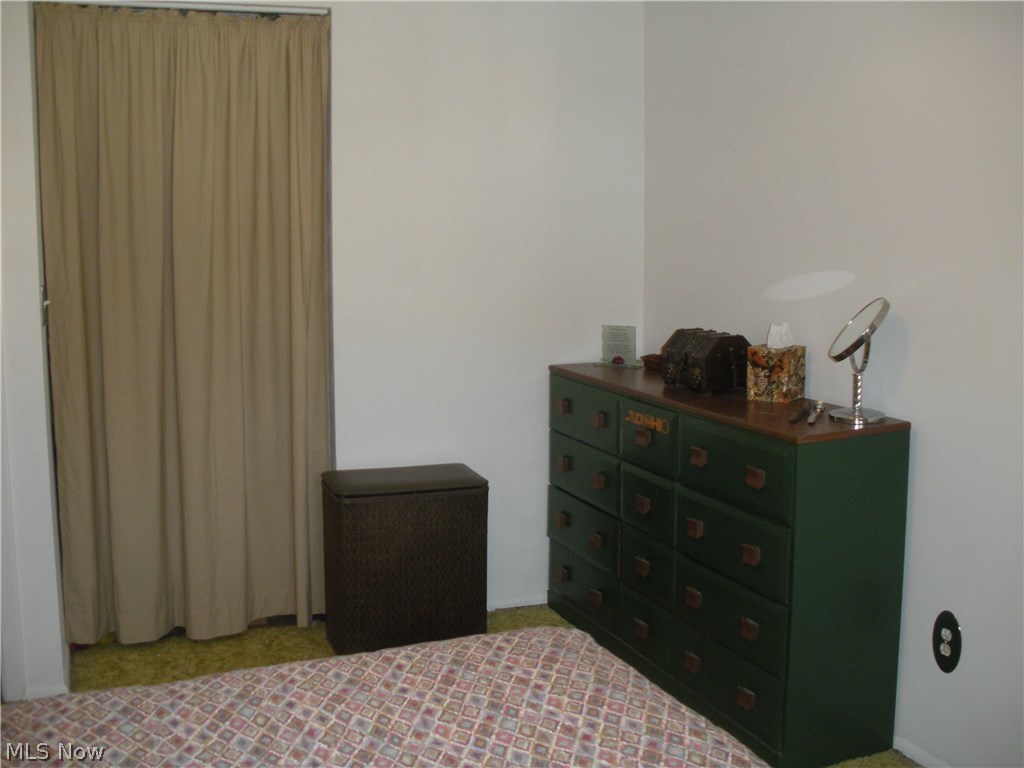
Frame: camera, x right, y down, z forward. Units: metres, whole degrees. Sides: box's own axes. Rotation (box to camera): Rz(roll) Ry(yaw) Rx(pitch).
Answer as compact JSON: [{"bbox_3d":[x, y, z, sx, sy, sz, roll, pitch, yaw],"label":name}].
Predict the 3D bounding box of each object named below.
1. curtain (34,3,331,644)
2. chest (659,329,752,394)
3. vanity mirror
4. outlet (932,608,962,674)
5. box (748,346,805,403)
[{"bbox_3d":[-0.997,-0.167,3.363,0.910,1.980,0.100,-4,9,-22],"label":"curtain"},{"bbox_3d":[0.604,-0.074,3.246,0.178,0.172,0.240,-4,9,-26],"label":"chest"},{"bbox_3d":[0.875,-0.063,2.679,0.160,0.312,0.200,0,8,3],"label":"vanity mirror"},{"bbox_3d":[1.039,0.620,2.554,0.012,0.153,0.094,-4,9,-22],"label":"outlet"},{"bbox_3d":[0.752,-0.031,3.018,0.126,0.151,0.126,5,10,34],"label":"box"}]

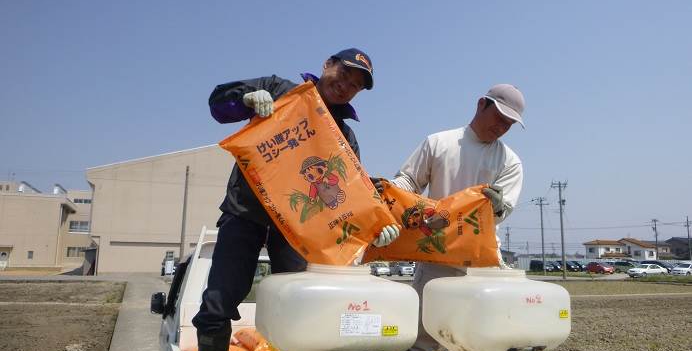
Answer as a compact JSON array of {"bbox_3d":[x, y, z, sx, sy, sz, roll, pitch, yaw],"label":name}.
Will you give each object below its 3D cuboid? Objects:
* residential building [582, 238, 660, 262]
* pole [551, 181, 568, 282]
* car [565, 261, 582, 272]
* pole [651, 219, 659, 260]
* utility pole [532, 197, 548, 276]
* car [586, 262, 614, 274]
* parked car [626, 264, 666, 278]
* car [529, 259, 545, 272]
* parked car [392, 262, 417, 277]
[{"bbox_3d":[61.989,17.790,112.604,11.000,7.100,9.500,2,-10,-12],"label":"residential building"},{"bbox_3d":[21.889,5.472,50.847,1.600,9.950,0.500,-3,-10,18],"label":"pole"},{"bbox_3d":[33.995,13.812,75.136,1.700,1.600,4.300,1,-10,-3],"label":"car"},{"bbox_3d":[61.355,13.817,98.885,1.300,10.400,0.400,2,-10,-9],"label":"pole"},{"bbox_3d":[25.174,7.728,63.847,1.750,9.950,0.500,-3,-10,18],"label":"utility pole"},{"bbox_3d":[33.653,12.267,66.130,1.690,1.530,3.850,2,-10,-7],"label":"car"},{"bbox_3d":[36.200,11.468,60.122,4.550,1.430,1.700,2,-10,-11],"label":"parked car"},{"bbox_3d":[30.660,14.630,80.155,1.700,1.820,4.400,-1,-10,6],"label":"car"},{"bbox_3d":[6.564,10.741,57.632,1.700,1.550,4.200,3,-10,-14],"label":"parked car"}]

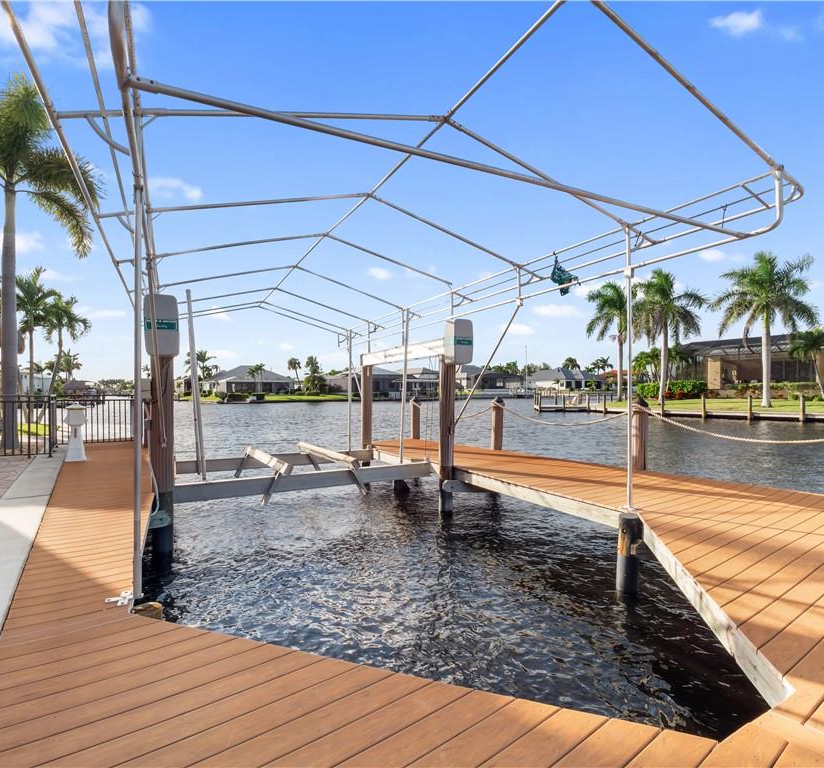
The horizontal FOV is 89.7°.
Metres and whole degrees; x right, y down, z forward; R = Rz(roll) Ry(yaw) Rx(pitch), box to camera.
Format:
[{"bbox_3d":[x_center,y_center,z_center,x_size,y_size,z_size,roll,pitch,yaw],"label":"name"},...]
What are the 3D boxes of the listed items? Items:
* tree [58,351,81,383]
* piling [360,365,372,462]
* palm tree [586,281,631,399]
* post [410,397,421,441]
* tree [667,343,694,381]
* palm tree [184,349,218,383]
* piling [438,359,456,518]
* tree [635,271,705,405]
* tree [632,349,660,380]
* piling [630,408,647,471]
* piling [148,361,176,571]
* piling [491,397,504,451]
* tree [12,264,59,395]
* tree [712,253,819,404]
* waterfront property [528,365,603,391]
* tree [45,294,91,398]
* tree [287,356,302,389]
[{"bbox_3d":[-52.934,-1.546,64.000,3.200,7.264,3.200,1,-1,-40],"label":"tree"},{"bbox_3d":[-1.143,0.866,10.400,0.280,2.813,0.280,0,-1,0],"label":"piling"},{"bbox_3d":[20.050,-4.282,41.000,6.000,11.931,6.000,0,-1,0],"label":"palm tree"},{"bbox_3d":[0.109,0.958,11.550,0.260,1.191,0.260,0,-1,1],"label":"post"},{"bbox_3d":[27.233,-1.623,42.000,2.900,5.173,2.900,0,-1,0],"label":"tree"},{"bbox_3d":[-41.683,-2.772,82.000,6.700,8.515,6.500,0,-1,0],"label":"palm tree"},{"bbox_3d":[0.630,0.941,7.350,0.290,2.787,0.290,0,-1,0],"label":"piling"},{"bbox_3d":[22.429,-4.108,36.000,5.400,11.867,5.400,-1,-1,32],"label":"tree"},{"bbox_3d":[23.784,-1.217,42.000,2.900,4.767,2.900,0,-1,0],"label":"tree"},{"bbox_3d":[3.856,0.885,7.050,0.280,1.209,0.280,0,-1,0],"label":"piling"},{"bbox_3d":[-3.258,1.001,5.420,0.260,2.775,0.260,1,-1,-31],"label":"piling"},{"bbox_3d":[1.958,0.907,9.450,0.260,1.221,0.260,0,-1,12],"label":"piling"},{"bbox_3d":[-15.477,-1.601,17.000,1.750,6.445,1.750,1,-1,-42],"label":"tree"},{"bbox_3d":[26.738,-4.127,31.500,8.000,11.753,7.800,0,-1,0],"label":"tree"},{"bbox_3d":[39.773,-1.304,108.000,15.000,6.259,14.000,1,-1,-38],"label":"waterfront property"},{"bbox_3d":[-14.225,-1.026,17.000,1.650,5.296,1.650,1,-1,-40],"label":"tree"},{"bbox_3d":[-24.686,-1.943,87.000,3.000,7.458,3.000,0,-1,-16],"label":"tree"}]

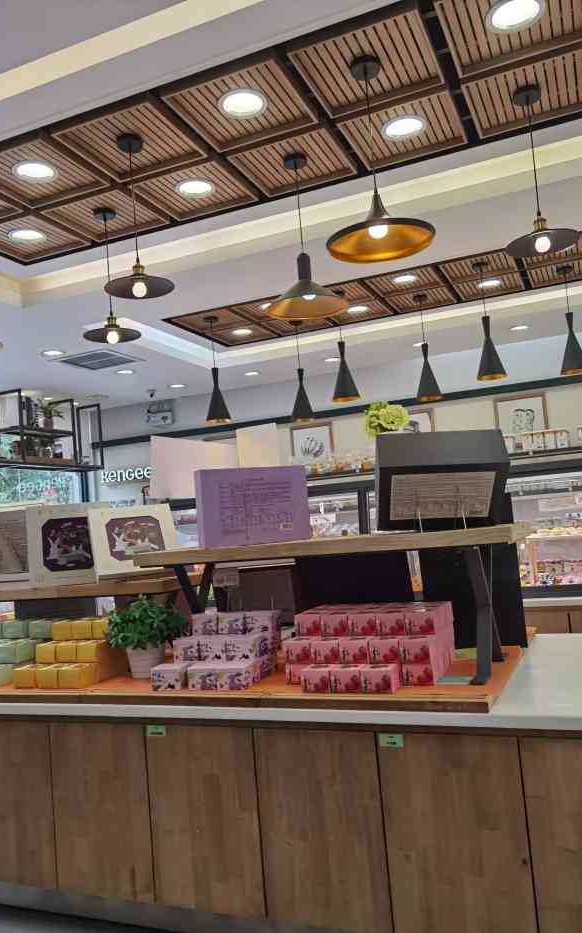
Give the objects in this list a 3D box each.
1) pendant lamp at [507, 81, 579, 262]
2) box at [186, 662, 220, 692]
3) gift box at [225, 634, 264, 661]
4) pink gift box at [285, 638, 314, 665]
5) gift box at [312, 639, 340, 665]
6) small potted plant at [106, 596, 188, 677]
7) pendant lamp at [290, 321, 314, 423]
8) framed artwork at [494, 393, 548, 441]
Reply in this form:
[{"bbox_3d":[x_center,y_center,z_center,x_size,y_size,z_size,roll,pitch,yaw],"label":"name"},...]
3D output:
[{"bbox_3d":[0.913,-1.102,2.710,0.255,0.631,0.255,-6,-5,22],"label":"pendant lamp"},{"bbox_3d":[-0.342,0.875,3.037,0.118,0.085,0.115,-6,-5,22],"label":"box"},{"bbox_3d":[-0.172,0.718,2.867,0.125,0.076,0.123,-6,-5,22],"label":"gift box"},{"bbox_3d":[0.052,0.686,2.726,0.106,0.077,0.110,-6,-5,22],"label":"pink gift box"},{"bbox_3d":[0.150,0.697,2.767,0.112,0.082,0.114,-7,-6,22],"label":"gift box"},{"bbox_3d":[-0.617,0.715,3.082,0.315,0.342,0.296,-6,-5,22],"label":"small potted plant"},{"bbox_3d":[0.071,-0.686,5.242,0.175,0.734,0.175,-4,-5,0],"label":"pendant lamp"},{"bbox_3d":[1.922,-0.374,6.049,0.405,0.420,0.030,-7,-6,22],"label":"framed artwork"}]

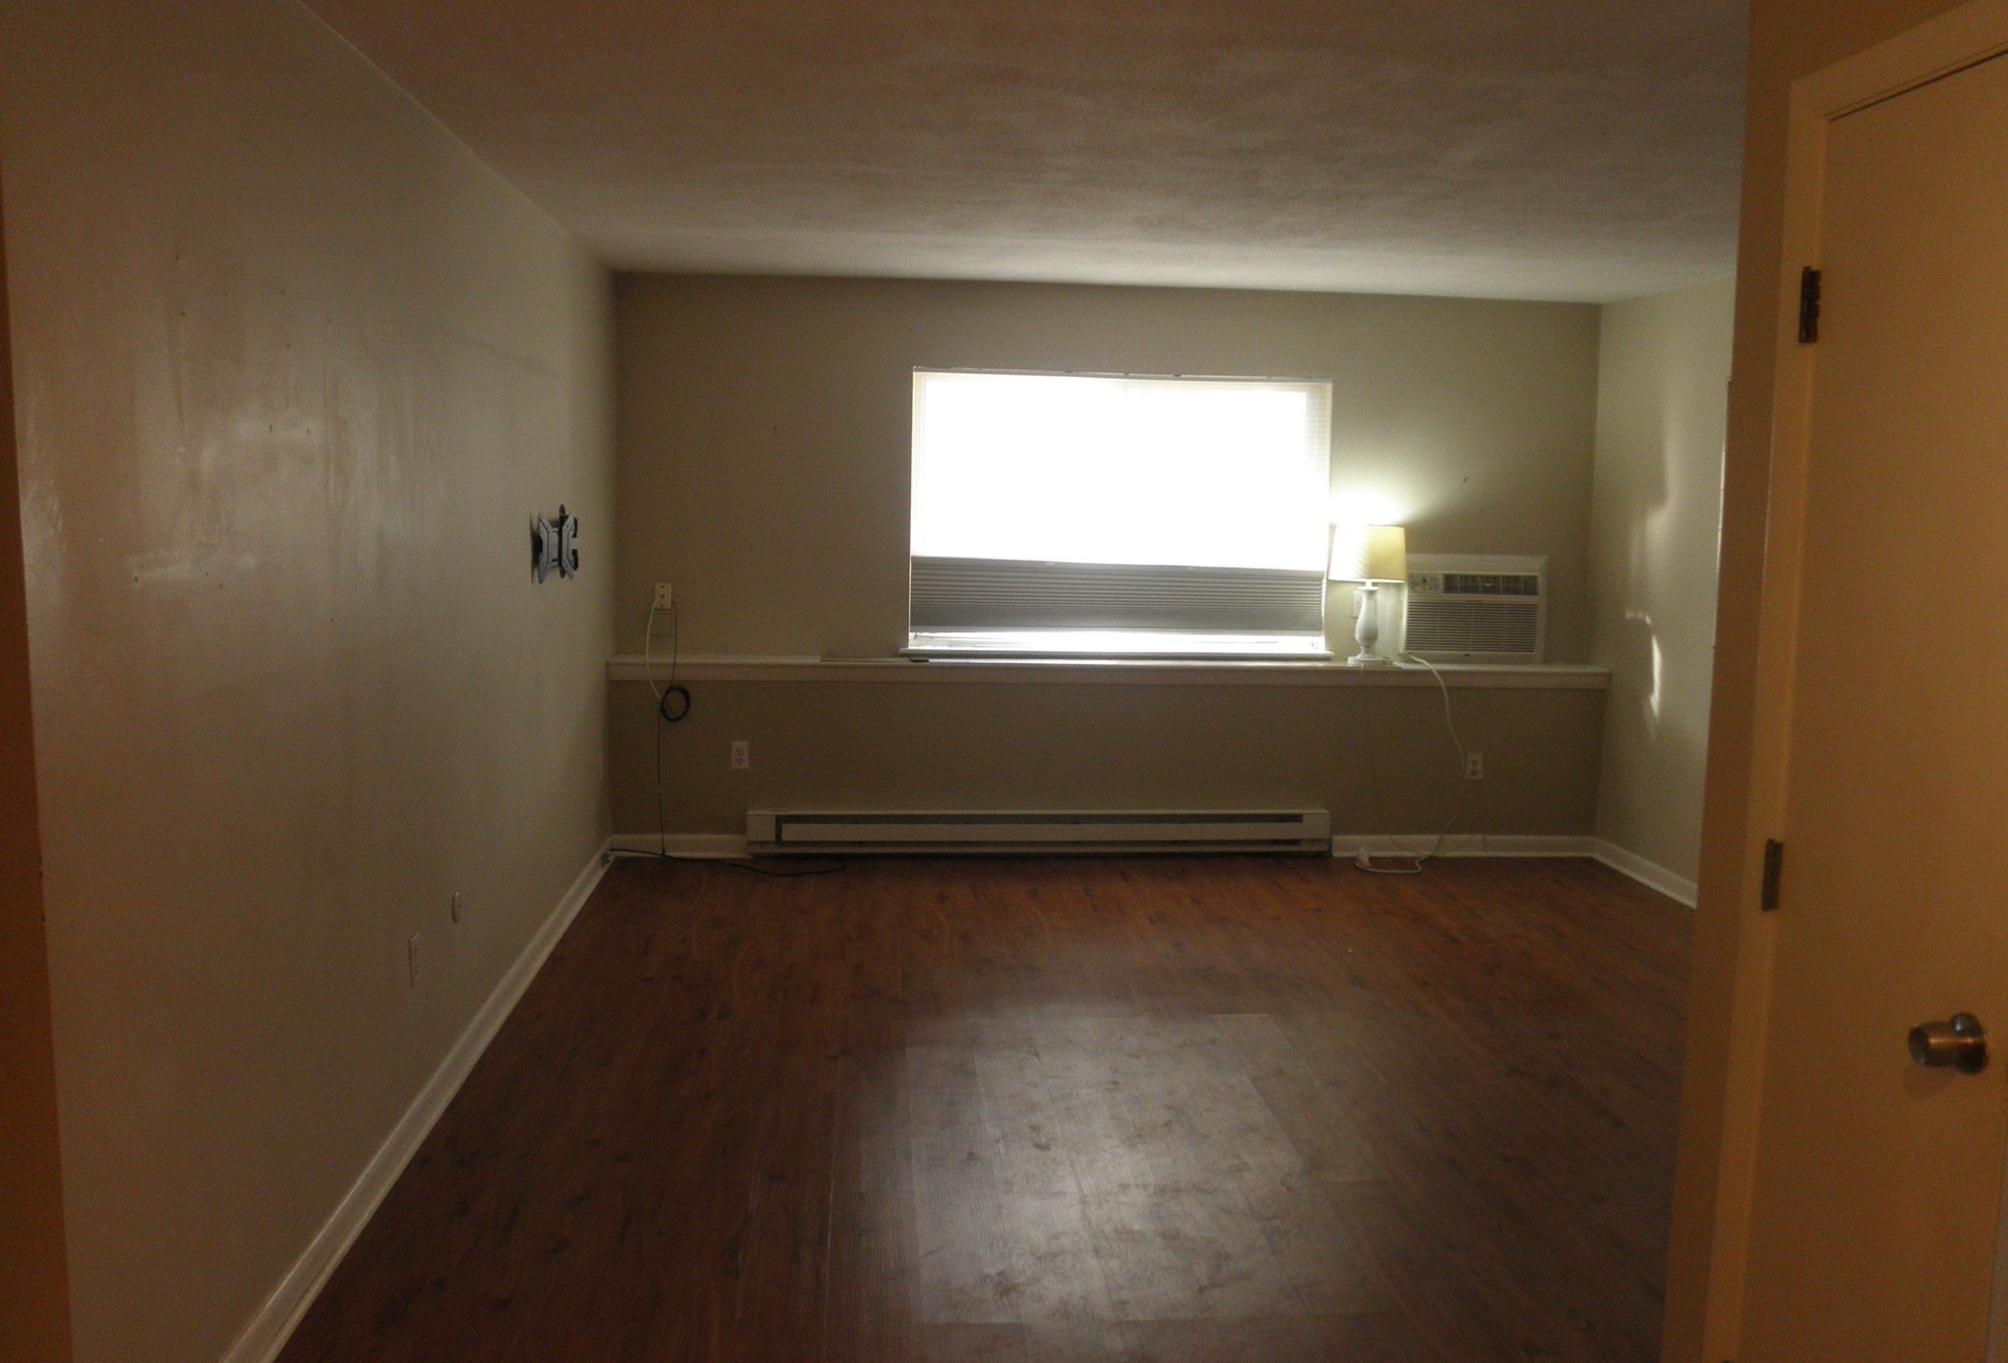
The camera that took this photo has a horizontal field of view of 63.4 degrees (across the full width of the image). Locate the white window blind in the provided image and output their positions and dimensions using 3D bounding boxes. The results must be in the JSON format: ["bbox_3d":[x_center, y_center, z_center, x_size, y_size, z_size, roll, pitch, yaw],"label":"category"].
[{"bbox_3d":[0.515,-0.709,7.038,1.824,1.217,0.103,1,7,-5],"label":"white window blind"}]

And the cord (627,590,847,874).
[{"bbox_3d":[-1.109,0.214,6.687,0.915,1.058,0.603,1,7,-5],"label":"cord"}]

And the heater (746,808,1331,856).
[{"bbox_3d":[0.162,0.636,6.860,2.463,0.183,0.072,1,7,-5],"label":"heater"}]

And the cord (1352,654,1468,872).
[{"bbox_3d":[1.745,0.338,6.877,0.522,0.879,0.380,1,7,-5],"label":"cord"}]

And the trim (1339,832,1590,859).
[{"bbox_3d":[2.009,0.714,7.055,1.175,0.102,0.021,1,7,-5],"label":"trim"}]

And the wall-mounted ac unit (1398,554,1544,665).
[{"bbox_3d":[2.052,-0.313,7.140,0.678,0.477,0.206,1,7,-5],"label":"wall-mounted ac unit"}]

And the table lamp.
[{"bbox_3d":[1.565,-0.362,6.991,0.337,0.609,0.337,1,7,-5],"label":"table lamp"}]

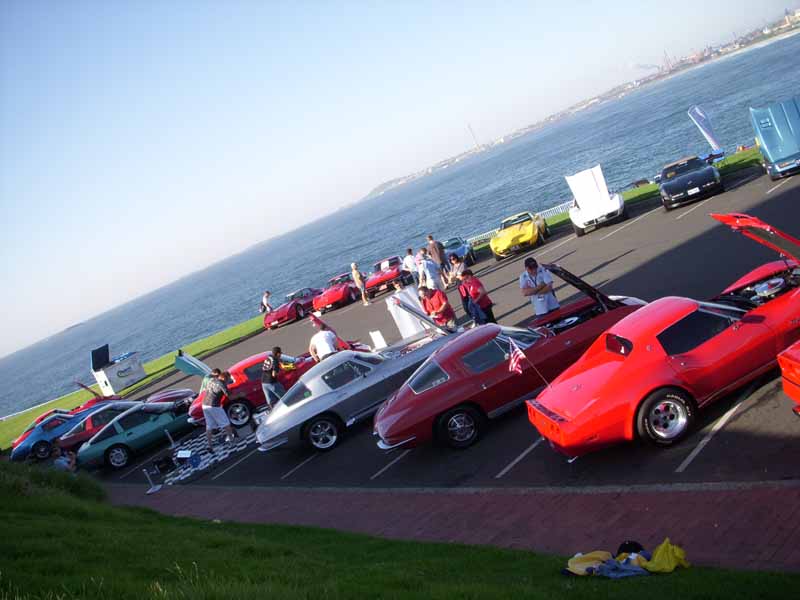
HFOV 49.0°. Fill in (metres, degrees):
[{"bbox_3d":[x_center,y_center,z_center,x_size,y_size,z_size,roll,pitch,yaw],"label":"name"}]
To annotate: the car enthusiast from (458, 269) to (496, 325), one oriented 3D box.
[{"bbox_3d":[1.581,0.112,17.059,0.500,1.630,0.560,-29,9,-37],"label":"car enthusiast"}]

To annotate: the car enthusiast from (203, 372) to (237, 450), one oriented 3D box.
[{"bbox_3d":[-3.809,2.332,18.533,0.750,1.500,0.550,-26,8,-22],"label":"car enthusiast"}]

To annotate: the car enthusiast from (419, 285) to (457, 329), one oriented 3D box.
[{"bbox_3d":[0.827,0.428,17.111,0.560,1.640,0.500,-18,9,40],"label":"car enthusiast"}]

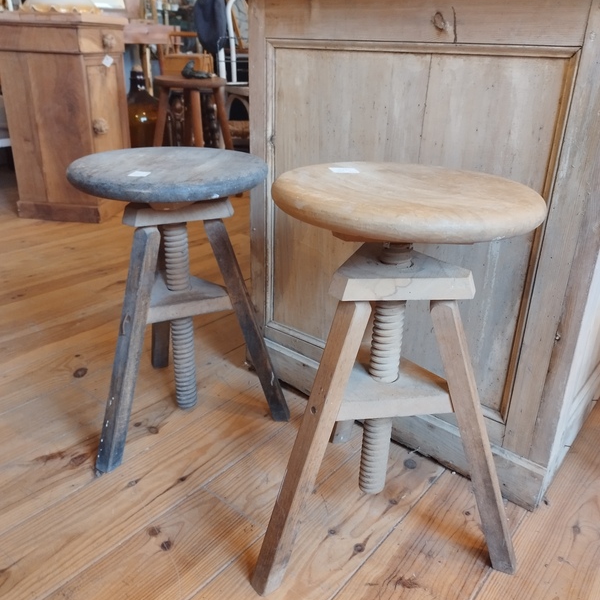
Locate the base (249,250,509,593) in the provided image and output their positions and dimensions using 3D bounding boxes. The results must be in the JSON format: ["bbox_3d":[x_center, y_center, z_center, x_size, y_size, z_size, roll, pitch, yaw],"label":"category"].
[{"bbox_3d":[0.111,0.124,0.849,0.393,0.469,0.345,-2,24,-9],"label":"base"}]

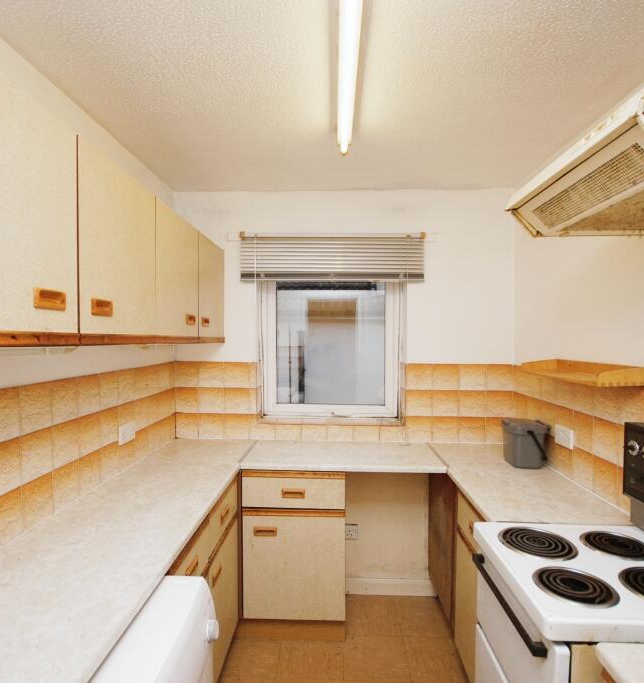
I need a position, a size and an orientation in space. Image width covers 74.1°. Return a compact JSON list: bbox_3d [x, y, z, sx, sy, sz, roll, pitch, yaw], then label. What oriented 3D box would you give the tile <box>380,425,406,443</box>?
[{"bbox_3d":[0.412,0.535,2.482,0.150,0.100,0.010,0,0,2],"label":"tile"}]

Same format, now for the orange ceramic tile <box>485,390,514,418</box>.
[{"bbox_3d":[1.018,0.359,2.443,0.153,0.150,0.010,0,1,2],"label":"orange ceramic tile"}]

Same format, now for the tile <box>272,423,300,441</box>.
[{"bbox_3d":[-0.196,0.536,2.514,0.151,0.096,0.010,0,1,3],"label":"tile"}]

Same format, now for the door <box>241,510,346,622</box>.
[{"bbox_3d":[-0.134,1.076,2.058,0.494,0.527,0.022,0,1,3],"label":"door"}]

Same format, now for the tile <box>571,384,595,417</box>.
[{"bbox_3d":[1.090,0.223,1.765,0.010,0.151,0.149,0,1,3],"label":"tile"}]

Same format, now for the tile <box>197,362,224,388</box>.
[{"bbox_3d":[-0.647,0.197,2.500,0.150,0.150,0.010,0,1,2],"label":"tile"}]

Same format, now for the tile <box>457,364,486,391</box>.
[{"bbox_3d":[0.867,0.210,2.462,0.151,0.151,0.010,0,1,3],"label":"tile"}]

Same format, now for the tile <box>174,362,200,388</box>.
[{"bbox_3d":[-0.803,0.198,2.552,0.138,0.152,0.010,0,1,3],"label":"tile"}]

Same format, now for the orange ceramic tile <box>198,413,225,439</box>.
[{"bbox_3d":[-0.659,0.507,2.550,0.148,0.150,0.010,0,1,3],"label":"orange ceramic tile"}]

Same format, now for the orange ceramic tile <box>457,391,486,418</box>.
[{"bbox_3d":[0.864,0.359,2.449,0.150,0.150,0.010,0,1,2],"label":"orange ceramic tile"}]

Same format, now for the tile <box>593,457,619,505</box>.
[{"bbox_3d":[1.067,0.519,1.606,0.010,0.148,0.145,0,1,2],"label":"tile"}]

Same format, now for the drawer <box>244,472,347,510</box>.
[{"bbox_3d":[-0.127,0.720,2.280,0.502,0.183,0.410,0,1,3],"label":"drawer"}]

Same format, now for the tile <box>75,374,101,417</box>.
[{"bbox_3d":[-0.928,0.214,1.693,0.010,0.154,0.143,0,1,3],"label":"tile"}]

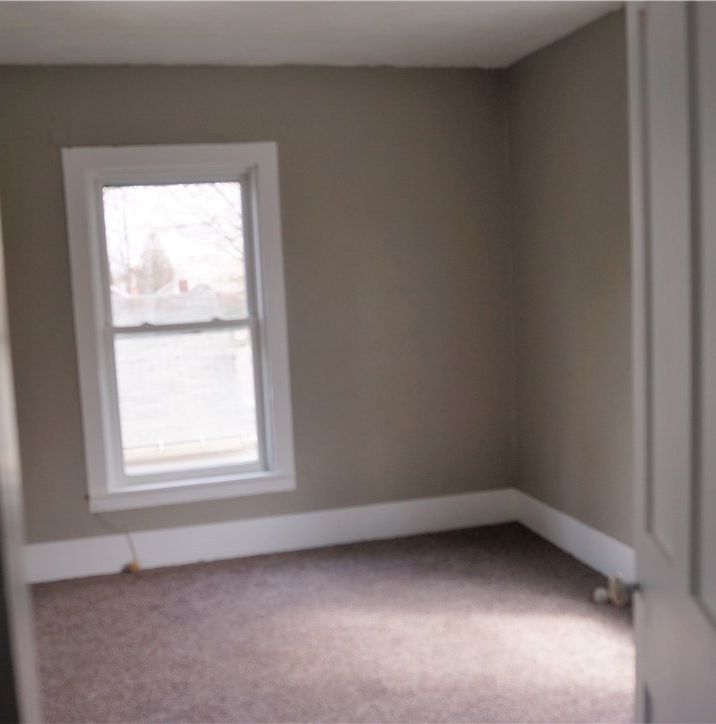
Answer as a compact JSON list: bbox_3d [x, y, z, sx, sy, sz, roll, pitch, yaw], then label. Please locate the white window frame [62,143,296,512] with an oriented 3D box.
[{"bbox_3d":[-0.842,-0.171,3.957,0.991,1.715,0.120,-4,6,-14],"label":"white window frame"}]

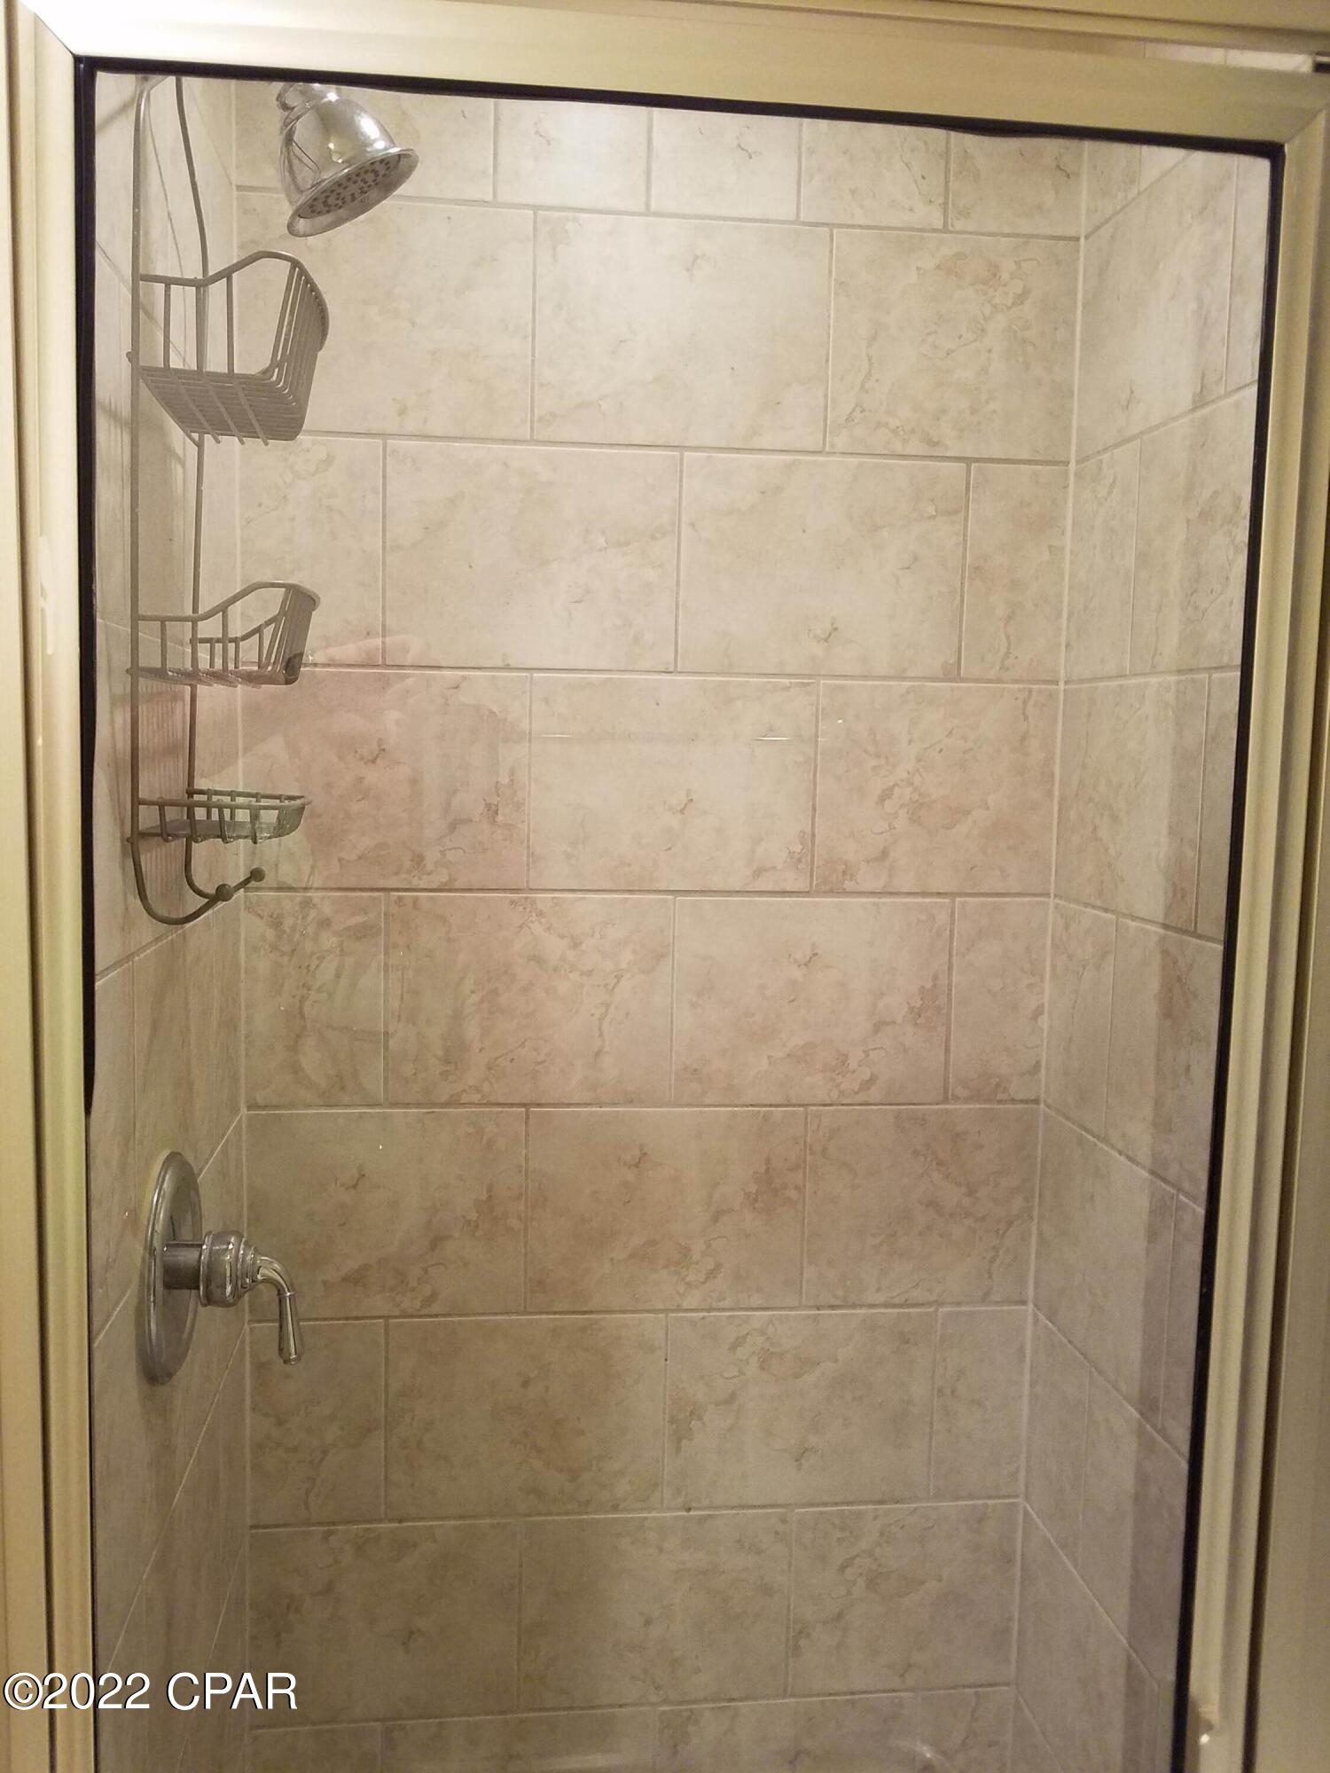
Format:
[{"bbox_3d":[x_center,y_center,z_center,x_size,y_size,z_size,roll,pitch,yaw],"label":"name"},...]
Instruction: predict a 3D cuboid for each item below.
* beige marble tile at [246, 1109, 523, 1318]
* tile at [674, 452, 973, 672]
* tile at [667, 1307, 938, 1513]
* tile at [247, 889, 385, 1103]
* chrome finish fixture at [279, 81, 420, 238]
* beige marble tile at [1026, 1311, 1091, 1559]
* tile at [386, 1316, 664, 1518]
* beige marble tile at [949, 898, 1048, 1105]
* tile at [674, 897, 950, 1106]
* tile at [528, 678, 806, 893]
[{"bbox_3d":[-0.310,0.367,1.494,0.305,0.239,0.010,1,6,-6],"label":"beige marble tile"},{"bbox_3d":[0.177,-0.356,1.494,0.318,0.240,0.010,1,5,-6],"label":"tile"},{"bbox_3d":[0.158,0.621,1.586,0.318,0.240,0.010,1,5,-6],"label":"tile"},{"bbox_3d":[-0.390,0.127,1.483,0.147,0.240,0.010,1,5,-6],"label":"tile"},{"bbox_3d":[-0.267,-0.590,1.052,0.117,0.085,0.117,-29,11,-9],"label":"chrome finish fixture"},{"bbox_3d":[0.436,0.606,1.470,0.010,0.230,0.142,0,6,-9],"label":"beige marble tile"},{"bbox_3d":[-0.159,0.610,1.535,0.315,0.239,0.010,1,6,-6],"label":"tile"},{"bbox_3d":[0.372,0.130,1.495,0.107,0.230,0.010,1,6,-6],"label":"beige marble tile"},{"bbox_3d":[0.163,0.127,1.475,0.305,0.230,0.010,1,6,-6],"label":"tile"},{"bbox_3d":[0.010,-0.112,1.479,0.315,0.237,0.010,1,6,-6],"label":"tile"}]

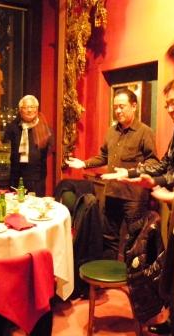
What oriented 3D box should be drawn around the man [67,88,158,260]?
[{"bbox_3d":[0.188,0.283,2.724,0.500,1.742,0.620,-4,9,-42],"label":"man"}]

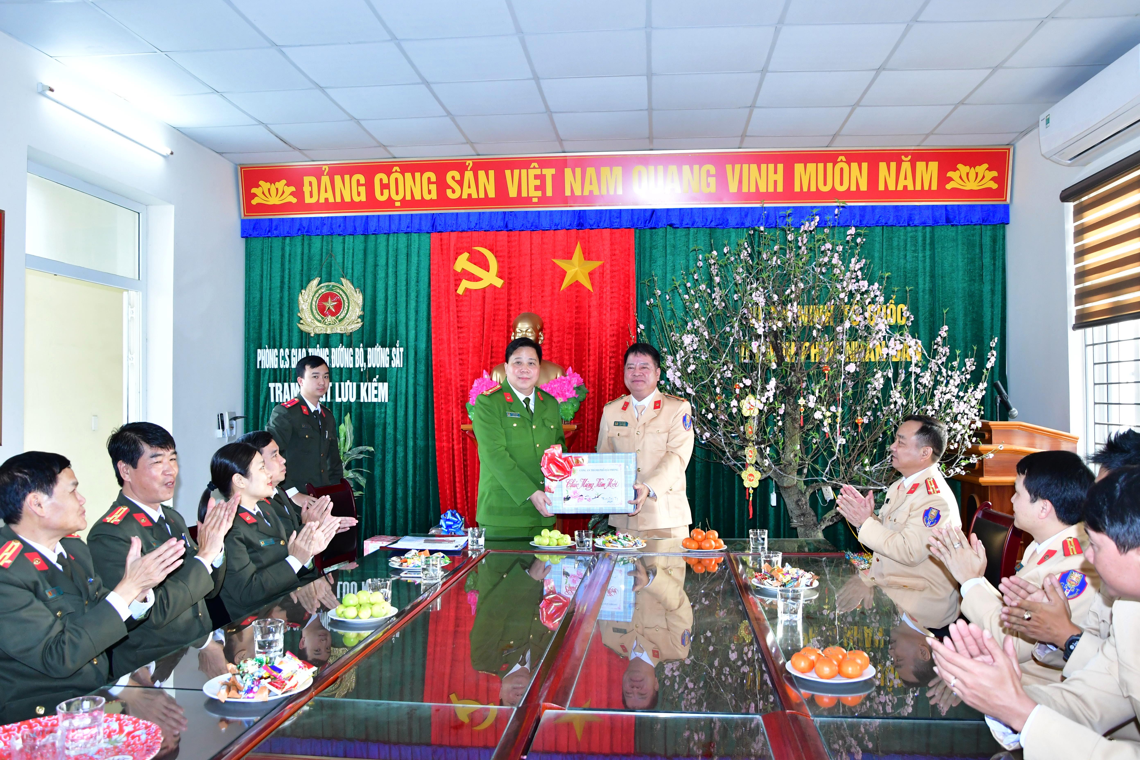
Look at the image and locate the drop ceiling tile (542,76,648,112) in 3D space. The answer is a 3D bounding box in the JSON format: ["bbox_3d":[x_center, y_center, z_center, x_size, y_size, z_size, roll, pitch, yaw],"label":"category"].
[{"bbox_3d":[0.152,-1.635,4.884,0.595,0.018,0.570,0,-1,6],"label":"drop ceiling tile"}]

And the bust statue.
[{"bbox_3d":[-0.268,-0.093,5.580,0.490,0.660,0.280,0,-1,6],"label":"bust statue"}]

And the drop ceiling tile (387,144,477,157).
[{"bbox_3d":[-0.951,-1.598,5.944,0.600,0.020,0.330,0,-1,6],"label":"drop ceiling tile"}]

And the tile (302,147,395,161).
[{"bbox_3d":[-1.564,-1.593,6.016,0.600,0.020,0.310,0,-1,6],"label":"tile"}]

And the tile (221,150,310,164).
[{"bbox_3d":[-2.123,-1.569,6.024,0.595,0.020,0.340,0,-1,6],"label":"tile"}]

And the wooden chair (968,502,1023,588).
[{"bbox_3d":[1.530,1.010,3.520,0.600,0.980,0.500,0,-1,5],"label":"wooden chair"}]

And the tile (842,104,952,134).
[{"bbox_3d":[1.986,-1.591,5.224,0.600,0.020,0.600,0,-1,6],"label":"tile"}]

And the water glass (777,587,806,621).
[{"bbox_3d":[0.638,0.650,2.477,0.076,0.085,0.076,0,-1,5],"label":"water glass"}]

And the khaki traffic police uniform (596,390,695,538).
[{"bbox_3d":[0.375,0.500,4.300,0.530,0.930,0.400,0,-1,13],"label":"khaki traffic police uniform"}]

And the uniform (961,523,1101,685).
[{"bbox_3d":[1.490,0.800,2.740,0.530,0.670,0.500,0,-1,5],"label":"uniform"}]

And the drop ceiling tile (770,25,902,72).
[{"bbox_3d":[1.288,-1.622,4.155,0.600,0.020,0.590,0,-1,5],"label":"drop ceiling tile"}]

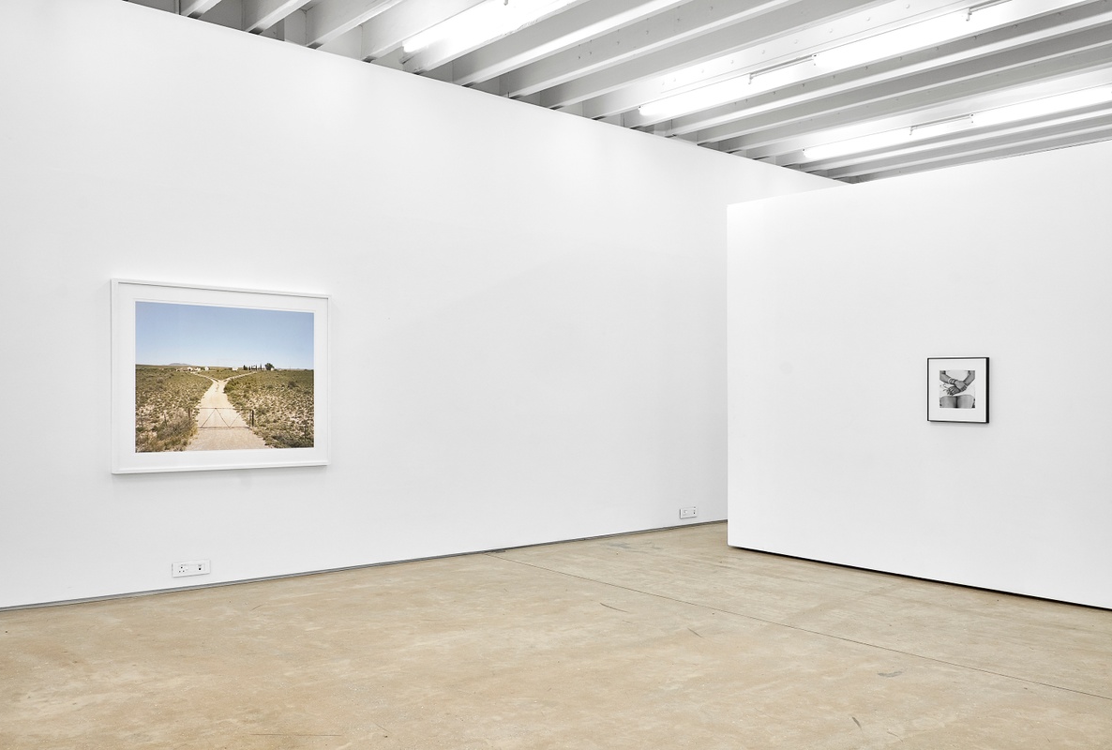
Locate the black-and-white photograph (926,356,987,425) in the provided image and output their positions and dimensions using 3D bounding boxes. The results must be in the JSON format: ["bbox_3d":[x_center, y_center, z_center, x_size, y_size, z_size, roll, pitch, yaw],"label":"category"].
[{"bbox_3d":[3.045,0.116,7.571,0.028,0.482,0.479,1,-1,-41],"label":"black-and-white photograph"}]

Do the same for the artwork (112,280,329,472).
[{"bbox_3d":[-2.440,0.030,7.476,1.650,1.350,0.060,1,-1,-41],"label":"artwork"}]

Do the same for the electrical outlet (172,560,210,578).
[{"bbox_3d":[-2.666,1.414,7.309,0.282,0.104,0.012,1,-1,-41],"label":"electrical outlet"}]

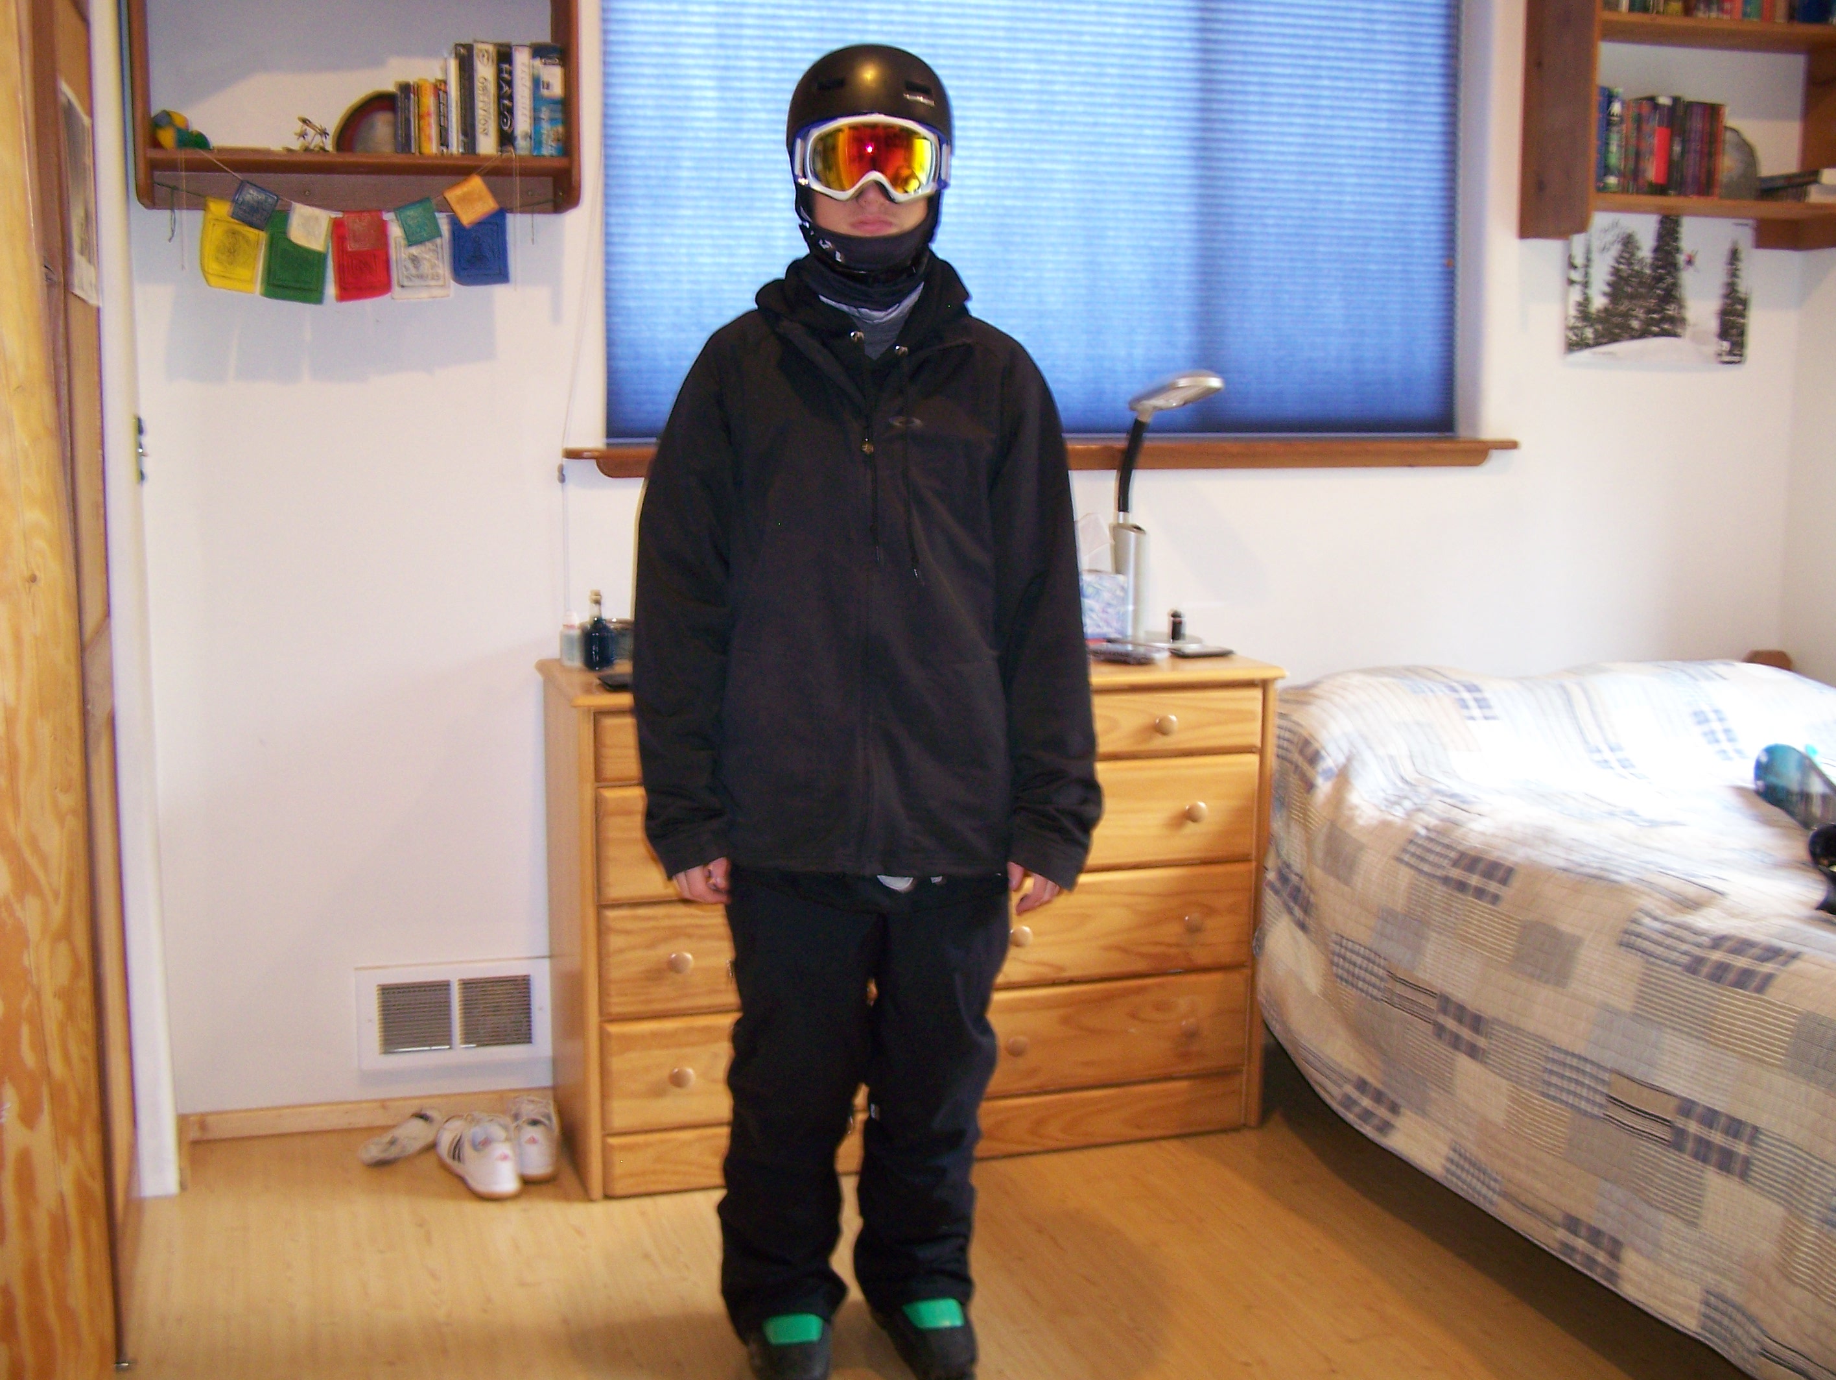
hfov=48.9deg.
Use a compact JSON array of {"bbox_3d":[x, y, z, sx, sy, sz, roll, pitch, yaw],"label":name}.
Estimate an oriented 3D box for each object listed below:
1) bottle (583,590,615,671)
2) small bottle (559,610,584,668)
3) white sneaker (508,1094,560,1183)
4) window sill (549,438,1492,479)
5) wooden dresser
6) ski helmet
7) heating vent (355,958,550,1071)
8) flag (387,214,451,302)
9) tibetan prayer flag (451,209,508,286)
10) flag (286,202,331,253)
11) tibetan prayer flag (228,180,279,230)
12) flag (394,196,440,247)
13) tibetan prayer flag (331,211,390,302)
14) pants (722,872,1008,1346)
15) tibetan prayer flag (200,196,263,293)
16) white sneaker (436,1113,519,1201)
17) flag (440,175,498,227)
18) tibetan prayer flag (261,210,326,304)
[{"bbox_3d":[-0.572,-0.107,3.608,0.055,0.140,0.055,-2,9,-15],"label":"bottle"},{"bbox_3d":[-0.629,-0.091,3.660,0.043,0.107,0.043,-2,9,-14],"label":"small bottle"},{"bbox_3d":[-0.692,0.782,3.615,0.098,0.105,0.265,-2,9,-11],"label":"white sneaker"},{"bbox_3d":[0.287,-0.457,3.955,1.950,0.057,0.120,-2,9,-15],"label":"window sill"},{"bbox_3d":[-0.015,0.389,3.732,1.273,0.862,0.465,-2,9,-16],"label":"wooden dresser"},{"bbox_3d":[-0.065,-0.708,2.687,0.225,0.295,0.275,0,8,-2],"label":"ski helmet"},{"bbox_3d":[-0.866,0.608,3.777,0.358,0.200,0.015,-2,9,-15],"label":"heating vent"},{"bbox_3d":[-0.845,-0.733,3.420,0.100,0.140,0.012,-2,9,-15],"label":"flag"},{"bbox_3d":[-0.747,-0.755,3.444,0.096,0.126,0.012,-3,9,-15],"label":"tibetan prayer flag"},{"bbox_3d":[-0.991,-0.752,3.287,0.065,0.061,0.010,7,7,-17],"label":"flag"},{"bbox_3d":[-1.069,-0.780,3.249,0.069,0.059,0.015,19,3,-16],"label":"tibetan prayer flag"},{"bbox_3d":[-0.827,-0.772,3.330,0.060,0.066,0.008,-20,13,-12],"label":"flag"},{"bbox_3d":[-0.939,-0.731,3.396,0.103,0.152,0.020,-2,9,-14],"label":"tibetan prayer flag"},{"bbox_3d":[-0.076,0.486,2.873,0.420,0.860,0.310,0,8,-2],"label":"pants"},{"bbox_3d":[-1.134,-0.737,3.339,0.096,0.148,0.015,4,8,-16],"label":"tibetan prayer flag"},{"bbox_3d":[-0.771,0.795,3.525,0.100,0.103,0.268,-4,9,-27],"label":"white sneaker"},{"bbox_3d":[-0.743,-0.810,3.347,0.064,0.070,0.008,-37,16,-7],"label":"flag"},{"bbox_3d":[-1.038,-0.724,3.368,0.101,0.145,0.012,7,7,-17],"label":"tibetan prayer flag"}]

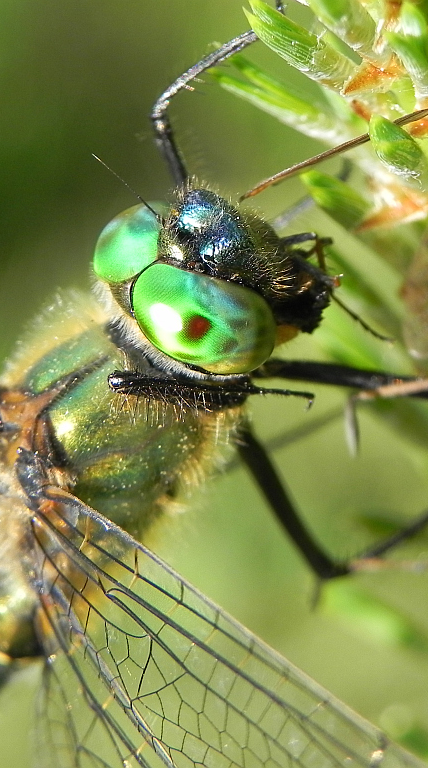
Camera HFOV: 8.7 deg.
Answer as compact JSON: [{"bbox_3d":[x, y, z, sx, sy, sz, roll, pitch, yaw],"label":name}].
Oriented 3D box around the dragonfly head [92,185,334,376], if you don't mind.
[{"bbox_3d":[0.000,-0.003,0.092,0.007,0.006,0.007,33,16,-41],"label":"dragonfly head"}]

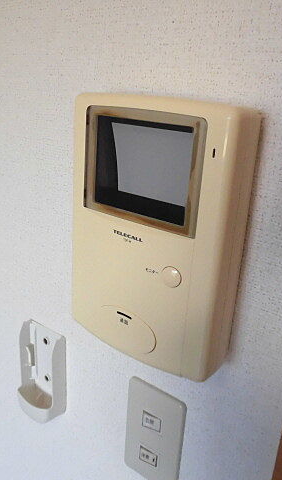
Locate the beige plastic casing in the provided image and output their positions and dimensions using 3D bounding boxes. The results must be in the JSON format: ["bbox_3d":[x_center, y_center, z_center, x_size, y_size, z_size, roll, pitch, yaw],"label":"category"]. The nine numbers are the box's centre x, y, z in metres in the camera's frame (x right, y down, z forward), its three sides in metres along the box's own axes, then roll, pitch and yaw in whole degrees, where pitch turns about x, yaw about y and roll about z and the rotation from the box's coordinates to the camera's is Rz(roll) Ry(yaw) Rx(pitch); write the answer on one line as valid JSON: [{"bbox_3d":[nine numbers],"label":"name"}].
[{"bbox_3d":[0.008,-0.004,0.379,0.153,0.226,0.043,17,23,35],"label":"beige plastic casing"}]

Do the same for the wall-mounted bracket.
[{"bbox_3d":[-0.124,0.163,0.545,0.066,0.112,0.030,17,23,35],"label":"wall-mounted bracket"}]

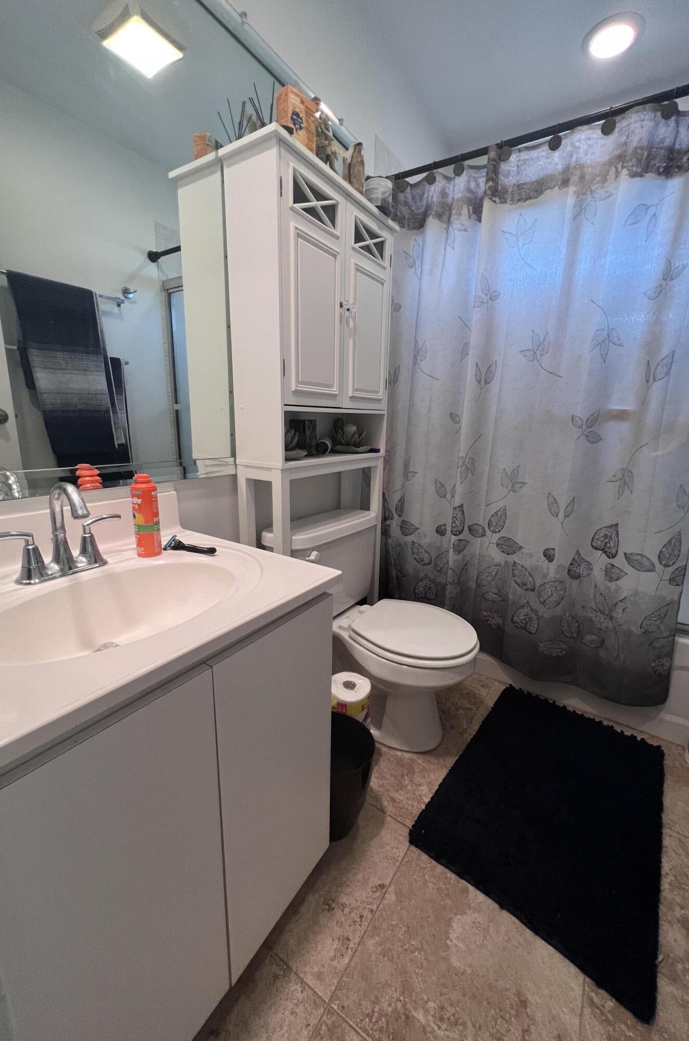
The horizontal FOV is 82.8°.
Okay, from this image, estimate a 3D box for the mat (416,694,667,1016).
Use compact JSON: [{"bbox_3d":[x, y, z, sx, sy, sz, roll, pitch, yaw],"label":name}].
[{"bbox_3d":[0.653,0.835,1.218,0.525,0.028,0.850,13,18,37],"label":"mat"}]

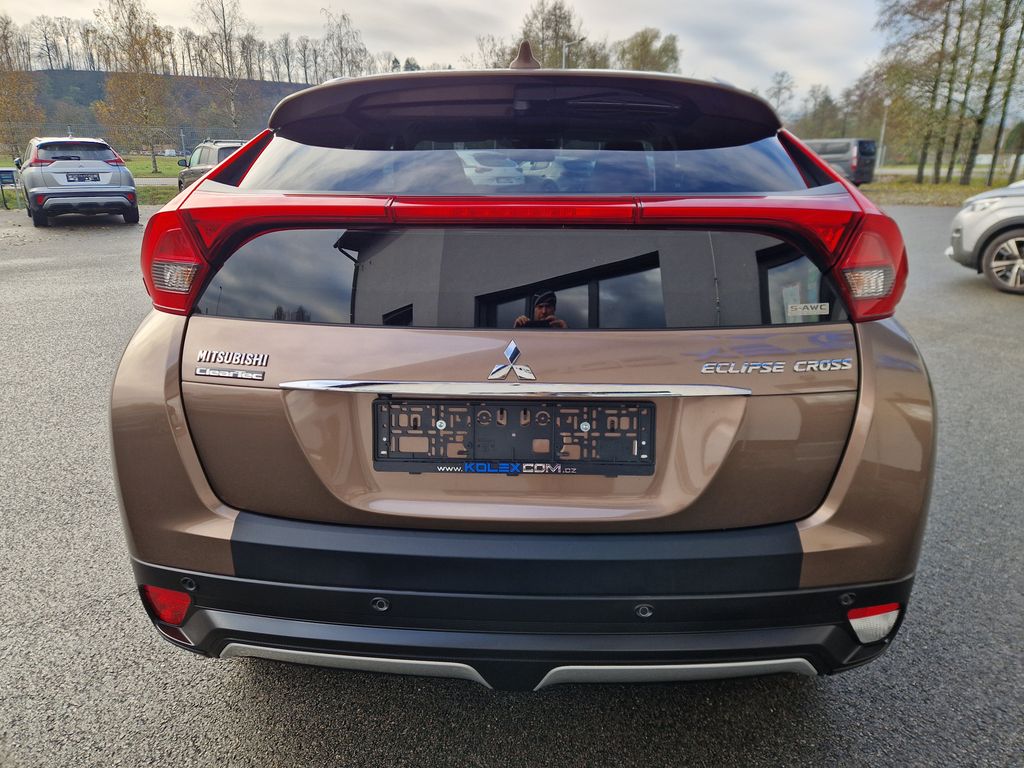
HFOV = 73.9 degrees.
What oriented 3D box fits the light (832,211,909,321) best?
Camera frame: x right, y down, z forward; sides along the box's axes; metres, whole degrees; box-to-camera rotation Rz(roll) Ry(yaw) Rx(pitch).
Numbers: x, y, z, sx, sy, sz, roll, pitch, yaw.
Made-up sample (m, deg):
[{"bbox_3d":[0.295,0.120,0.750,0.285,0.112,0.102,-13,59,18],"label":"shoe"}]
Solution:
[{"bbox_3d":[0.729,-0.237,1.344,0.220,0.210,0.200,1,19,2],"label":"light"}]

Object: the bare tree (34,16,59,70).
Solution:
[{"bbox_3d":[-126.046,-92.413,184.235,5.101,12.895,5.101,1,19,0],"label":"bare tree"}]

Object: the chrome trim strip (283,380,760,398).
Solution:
[{"bbox_3d":[0.006,0.010,1.249,0.875,0.030,0.050,1,9,2],"label":"chrome trim strip"}]

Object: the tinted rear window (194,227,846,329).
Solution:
[{"bbox_3d":[0.008,-0.203,1.272,1.270,0.190,0.100,1,6,2],"label":"tinted rear window"}]

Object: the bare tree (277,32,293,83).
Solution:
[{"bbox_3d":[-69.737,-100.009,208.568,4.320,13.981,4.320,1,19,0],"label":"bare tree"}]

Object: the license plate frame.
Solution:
[{"bbox_3d":[0.005,0.101,1.285,0.530,0.137,0.020,1,6,2],"label":"license plate frame"}]

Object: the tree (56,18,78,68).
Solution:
[{"bbox_3d":[-122.057,-93.504,186.414,5.221,13.036,5.221,1,19,0],"label":"tree"}]

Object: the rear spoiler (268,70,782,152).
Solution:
[{"bbox_3d":[0.025,-0.637,1.548,1.180,0.160,0.320,1,19,2],"label":"rear spoiler"}]

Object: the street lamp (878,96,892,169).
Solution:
[{"bbox_3d":[22.761,-15.388,41.800,0.500,4.095,0.500,1,19,0],"label":"street lamp"}]

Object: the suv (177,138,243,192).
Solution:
[{"bbox_3d":[-8.366,-6.177,19.861,1.800,1.700,4.250,-13,23,-35],"label":"suv"}]

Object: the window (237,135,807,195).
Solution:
[{"bbox_3d":[0.018,-0.477,1.401,1.140,0.090,0.410,1,49,2],"label":"window"}]

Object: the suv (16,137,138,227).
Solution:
[{"bbox_3d":[-9.233,-4.325,14.335,1.805,1.685,4.540,-12,23,-34],"label":"suv"}]

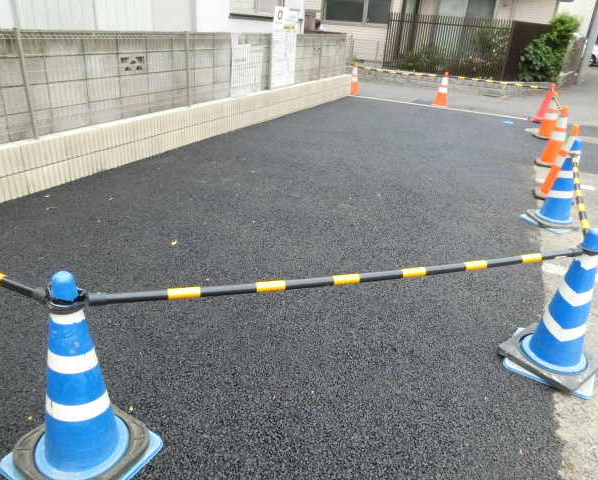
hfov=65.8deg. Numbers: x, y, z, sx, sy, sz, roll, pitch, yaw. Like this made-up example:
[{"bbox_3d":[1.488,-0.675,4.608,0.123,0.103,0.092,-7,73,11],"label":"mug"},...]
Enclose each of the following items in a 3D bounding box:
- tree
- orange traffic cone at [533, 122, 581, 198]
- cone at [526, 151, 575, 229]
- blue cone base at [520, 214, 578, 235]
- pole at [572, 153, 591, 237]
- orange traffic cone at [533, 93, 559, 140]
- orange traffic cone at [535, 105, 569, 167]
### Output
[{"bbox_3d":[7.395,-5.700,13.700,1.420,1.880,1.250,6,25,3],"label":"tree"},{"bbox_3d":[2.714,-0.807,4.731,0.420,0.700,0.420,4,25,-2],"label":"orange traffic cone"},{"bbox_3d":[2.244,-0.479,3.915,0.410,0.700,0.410,15,27,21],"label":"cone"},{"bbox_3d":[2.223,-0.186,4.040,0.420,0.060,0.420,-8,27,-24],"label":"blue cone base"},{"bbox_3d":[1.795,-0.325,2.956,0.050,0.050,2.080,15,27,22],"label":"pole"},{"bbox_3d":[4.303,-2.119,7.860,0.420,0.700,0.420,4,25,-2],"label":"orange traffic cone"},{"bbox_3d":[3.380,-1.349,6.001,0.420,0.700,0.420,4,25,-2],"label":"orange traffic cone"}]

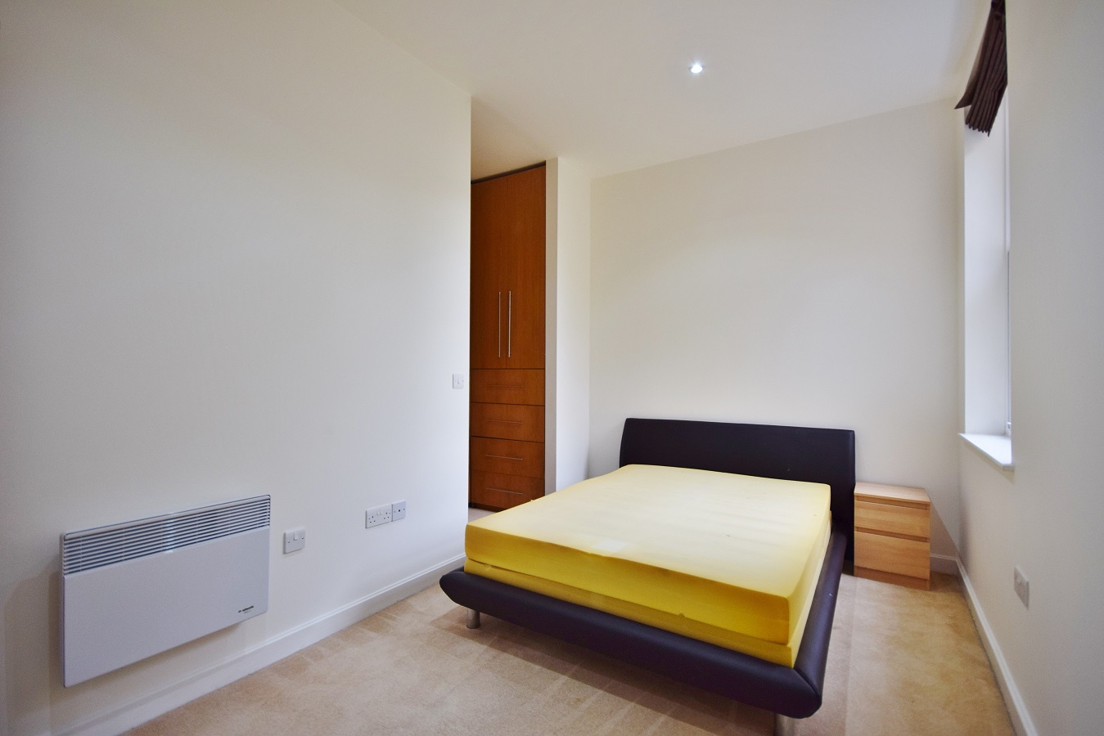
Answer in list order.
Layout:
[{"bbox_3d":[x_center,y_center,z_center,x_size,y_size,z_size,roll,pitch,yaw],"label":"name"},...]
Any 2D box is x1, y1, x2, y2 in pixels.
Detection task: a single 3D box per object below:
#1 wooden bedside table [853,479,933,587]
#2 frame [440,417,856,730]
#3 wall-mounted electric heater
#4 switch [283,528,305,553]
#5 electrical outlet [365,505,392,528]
[{"bbox_3d":[2.044,0.992,2.968,0.358,0.494,0.370,0,-1,34],"label":"wooden bedside table"},{"bbox_3d":[0.706,0.807,2.765,1.638,0.840,2.106,0,-1,34],"label":"frame"},{"bbox_3d":[-1.310,0.722,1.716,0.086,0.458,0.588,0,-1,34],"label":"wall-mounted electric heater"},{"bbox_3d":[-1.099,0.739,2.102,0.011,0.086,0.086,0,-1,34],"label":"switch"},{"bbox_3d":[-0.866,0.742,2.454,0.010,0.085,0.146,0,-1,34],"label":"electrical outlet"}]

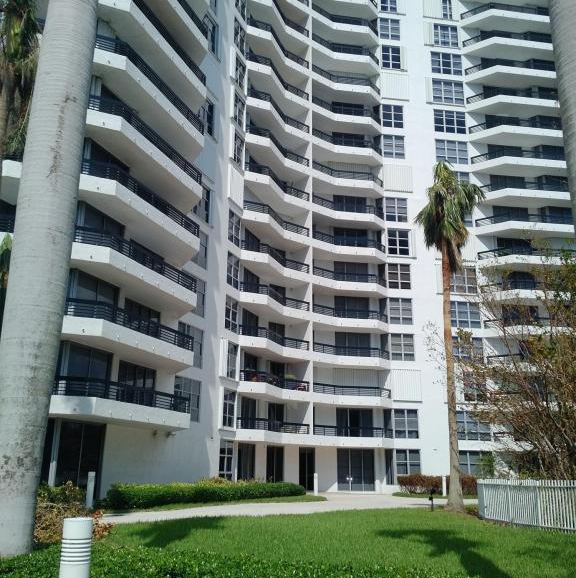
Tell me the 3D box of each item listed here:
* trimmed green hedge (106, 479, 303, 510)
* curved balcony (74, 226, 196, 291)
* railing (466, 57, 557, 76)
[{"bbox_3d":[-3.133,9.526,28.224,1.422,0.800,12.985,-9,-19,31],"label":"trimmed green hedge"},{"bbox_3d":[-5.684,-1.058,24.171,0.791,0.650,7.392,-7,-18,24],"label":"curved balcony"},{"bbox_3d":[20.038,-19.147,52.903,8.365,0.620,1.953,3,-16,-9],"label":"railing"}]

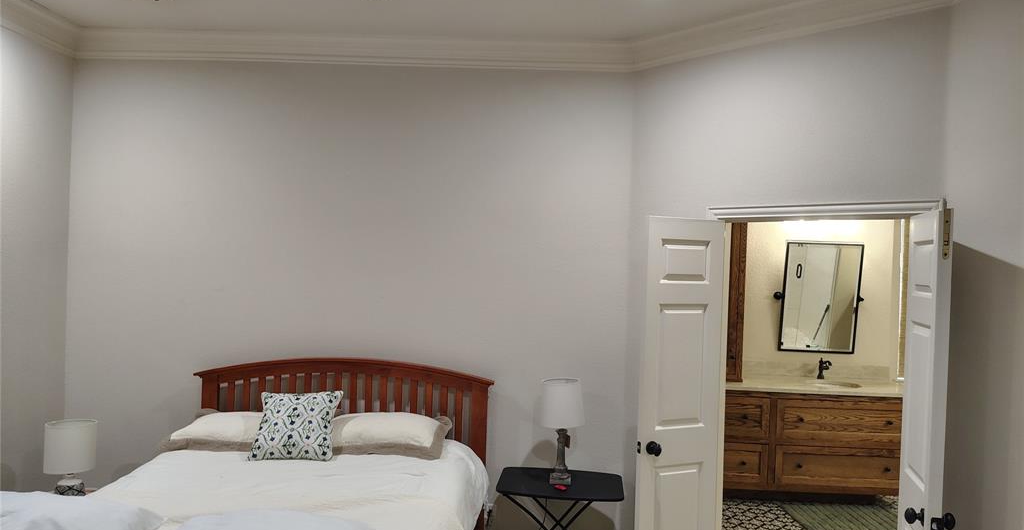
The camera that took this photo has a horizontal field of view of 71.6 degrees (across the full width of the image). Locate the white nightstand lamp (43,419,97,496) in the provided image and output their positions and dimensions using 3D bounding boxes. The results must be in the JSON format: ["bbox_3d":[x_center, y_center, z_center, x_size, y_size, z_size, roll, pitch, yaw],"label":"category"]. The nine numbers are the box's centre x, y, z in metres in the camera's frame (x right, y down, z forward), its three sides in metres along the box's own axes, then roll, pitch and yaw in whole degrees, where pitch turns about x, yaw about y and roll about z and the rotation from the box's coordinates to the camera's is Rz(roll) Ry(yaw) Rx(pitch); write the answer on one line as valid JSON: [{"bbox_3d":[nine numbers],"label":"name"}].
[{"bbox_3d":[-2.315,1.051,3.735,0.235,0.440,0.235,2,0,2],"label":"white nightstand lamp"}]

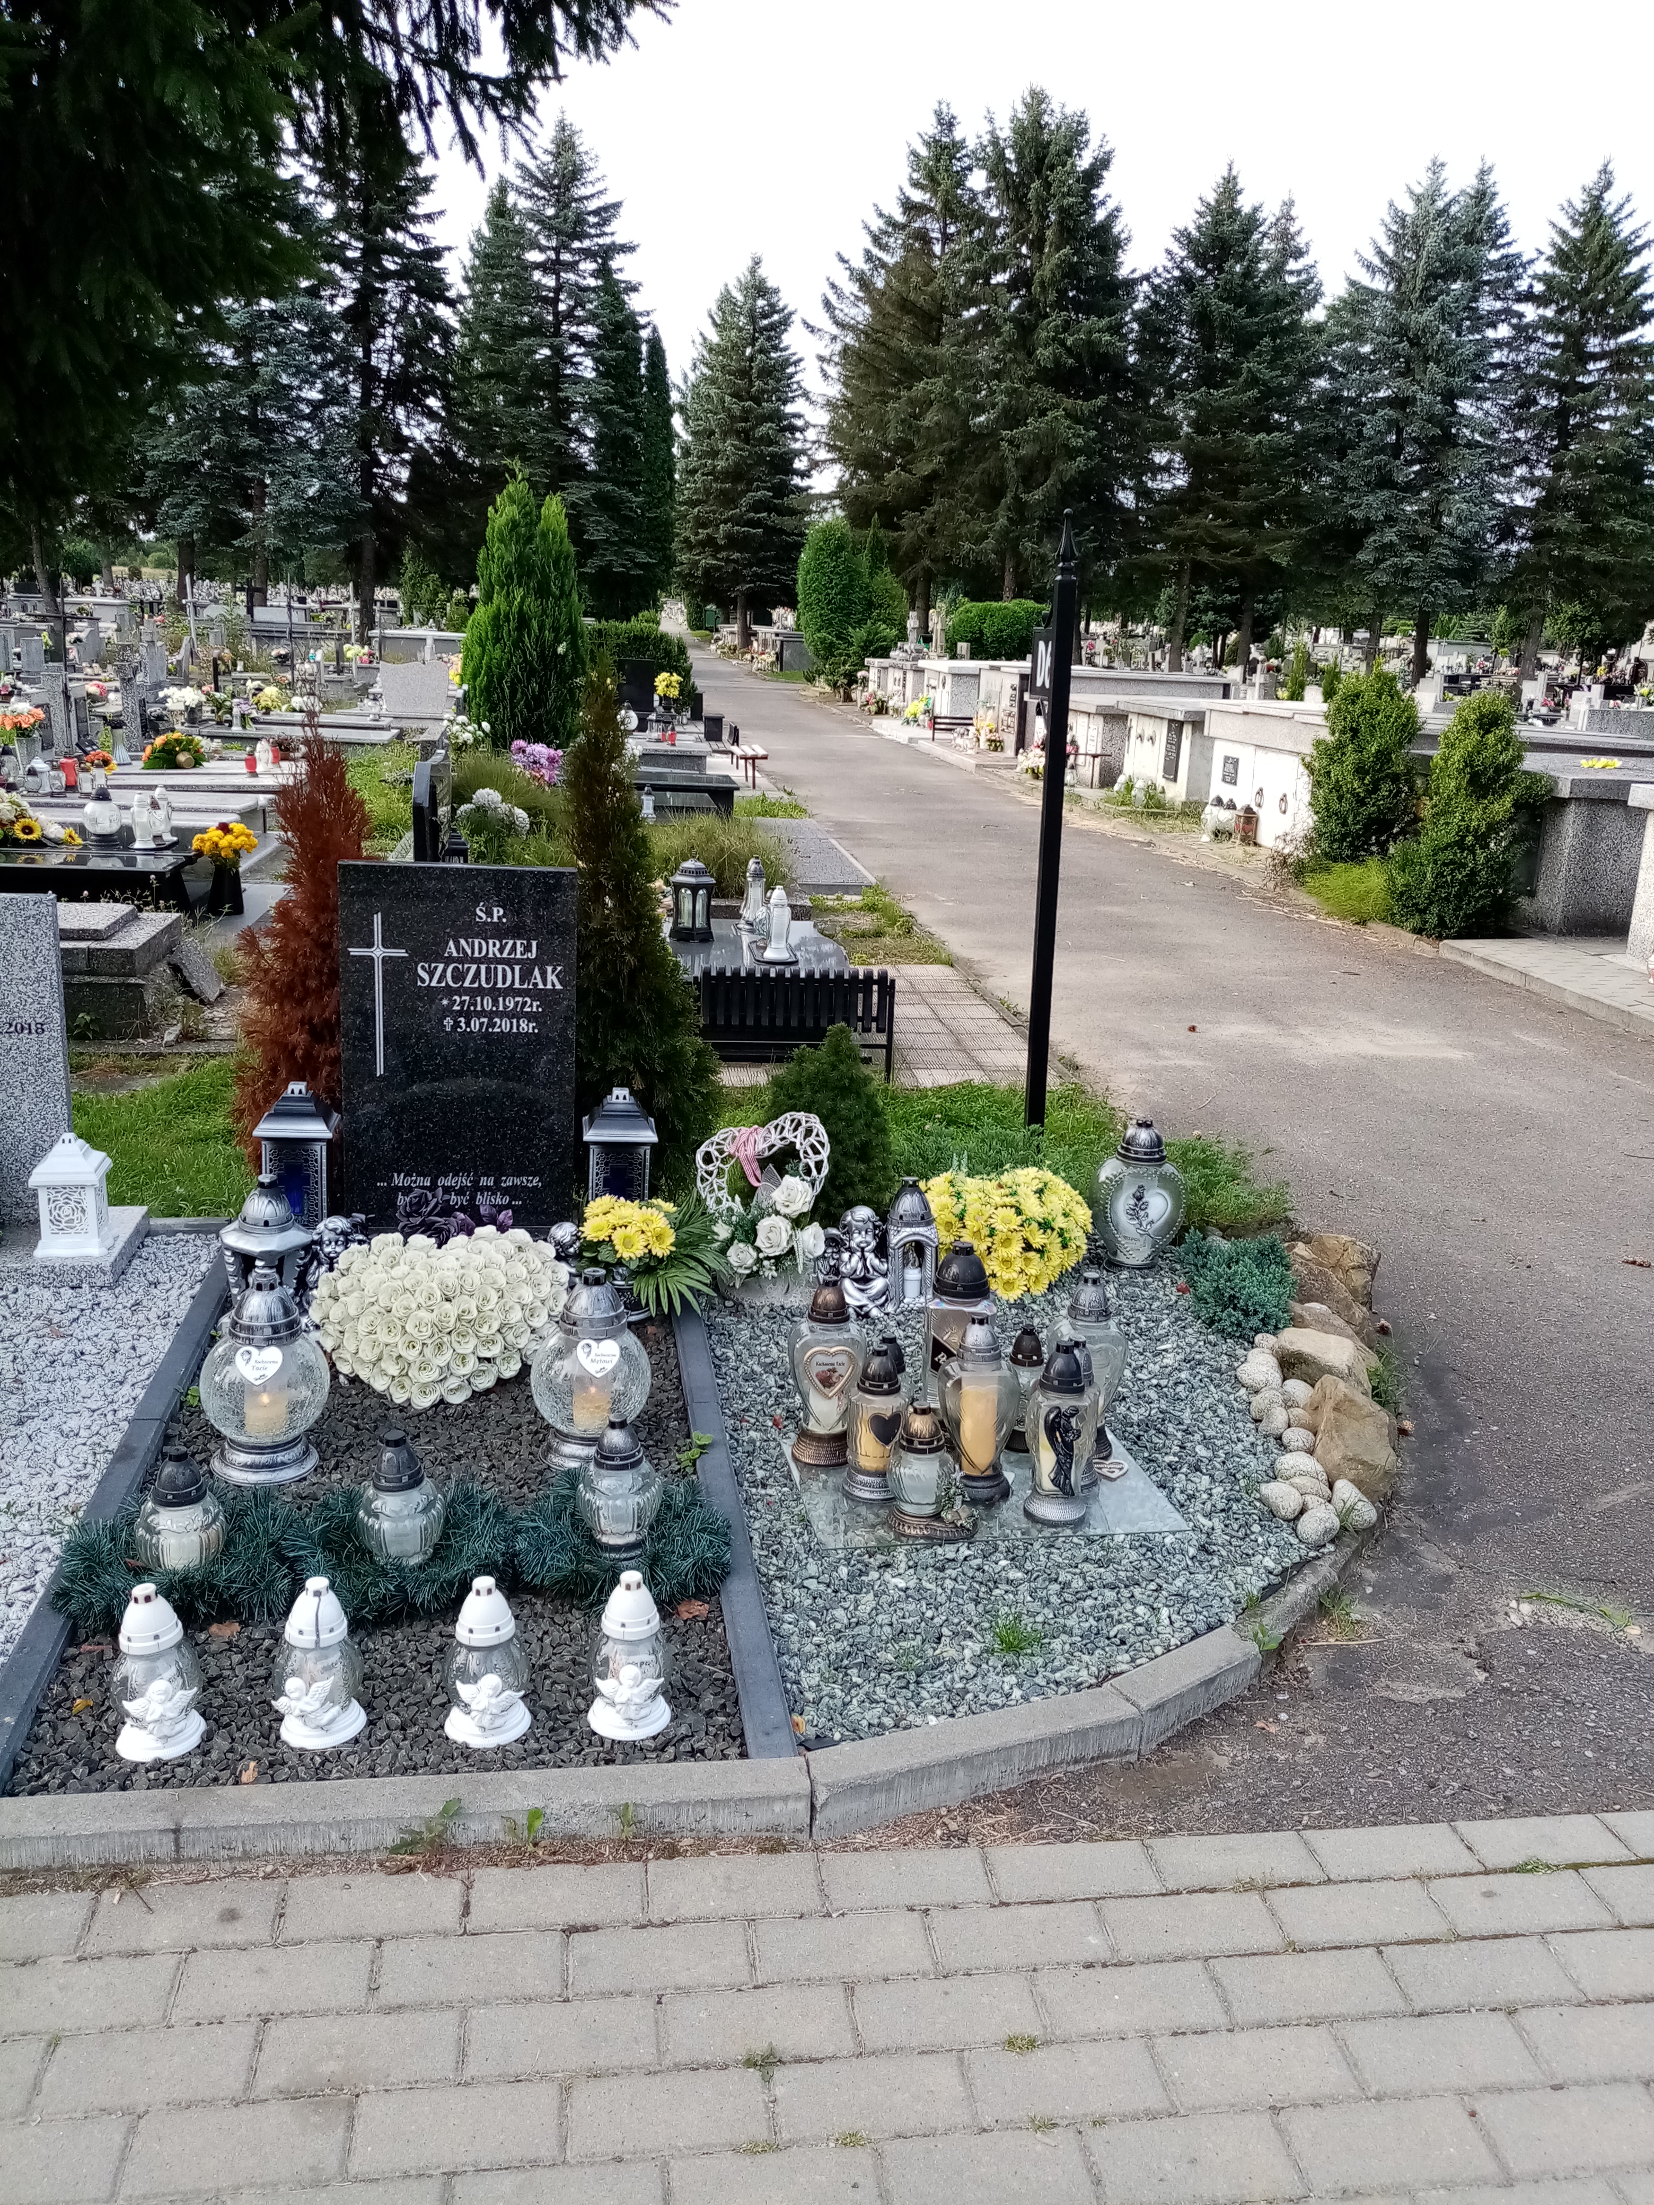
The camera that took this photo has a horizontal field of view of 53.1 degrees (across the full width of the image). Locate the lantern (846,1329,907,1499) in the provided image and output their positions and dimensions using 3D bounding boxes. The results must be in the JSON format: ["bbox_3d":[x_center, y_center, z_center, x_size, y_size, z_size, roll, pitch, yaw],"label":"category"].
[{"bbox_3d":[0.084,0.527,2.785,0.106,0.267,0.106,3,15,-1],"label":"lantern"}]

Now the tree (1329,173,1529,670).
[{"bbox_3d":[15.104,-17.296,42.151,4.900,12.900,4.900,7,17,17],"label":"tree"}]

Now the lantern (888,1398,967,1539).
[{"bbox_3d":[0.161,0.573,2.636,0.130,0.220,0.115,-7,19,-29],"label":"lantern"}]

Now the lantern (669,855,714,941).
[{"bbox_3d":[-0.533,-0.829,6.553,0.175,0.330,0.170,-1,17,-9],"label":"lantern"}]

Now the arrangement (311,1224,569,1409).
[{"bbox_3d":[-0.727,0.398,3.129,0.470,0.200,0.420,0,16,-8],"label":"arrangement"}]

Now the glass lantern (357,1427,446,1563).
[{"bbox_3d":[-0.625,0.575,2.433,0.125,0.208,0.125,3,17,0],"label":"glass lantern"}]

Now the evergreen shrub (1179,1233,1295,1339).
[{"bbox_3d":[0.876,0.381,3.530,0.245,0.160,0.230,7,17,15],"label":"evergreen shrub"}]

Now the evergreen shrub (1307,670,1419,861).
[{"bbox_3d":[3.380,-2.107,10.456,0.642,1.228,0.642,3,17,0],"label":"evergreen shrub"}]

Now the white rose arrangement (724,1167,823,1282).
[{"bbox_3d":[-0.109,0.247,3.367,0.196,0.213,0.147,3,17,0],"label":"white rose arrangement"}]

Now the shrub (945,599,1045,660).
[{"bbox_3d":[3.584,-9.673,34.635,2.400,1.750,2.200,1,15,-8],"label":"shrub"}]

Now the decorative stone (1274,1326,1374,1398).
[{"bbox_3d":[0.962,0.505,3.208,0.164,0.100,0.135,9,18,19],"label":"decorative stone"}]

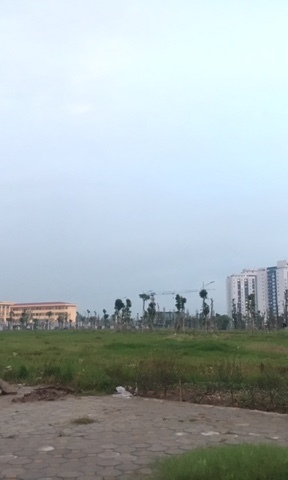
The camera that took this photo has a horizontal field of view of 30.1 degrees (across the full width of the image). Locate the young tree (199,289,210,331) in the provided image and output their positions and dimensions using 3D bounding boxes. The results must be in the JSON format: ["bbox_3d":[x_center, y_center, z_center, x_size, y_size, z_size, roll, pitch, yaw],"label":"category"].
[{"bbox_3d":[9.064,10.556,80.000,1.720,6.340,1.660,0,-9,0],"label":"young tree"}]

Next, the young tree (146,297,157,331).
[{"bbox_3d":[1.185,11.470,82.000,1.450,5.050,1.410,0,-9,0],"label":"young tree"}]

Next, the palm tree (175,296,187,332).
[{"bbox_3d":[5.346,10.692,78.000,1.670,5.530,1.620,0,-9,0],"label":"palm tree"}]

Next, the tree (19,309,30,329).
[{"bbox_3d":[-26.744,17.680,120.000,2.690,4.700,2.600,0,-9,0],"label":"tree"}]

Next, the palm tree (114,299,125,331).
[{"bbox_3d":[-3.747,11.546,82.000,1.840,5.050,1.780,0,-9,0],"label":"palm tree"}]

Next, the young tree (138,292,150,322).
[{"bbox_3d":[0.116,11.222,83.000,1.780,5.730,1.730,0,-9,0],"label":"young tree"}]

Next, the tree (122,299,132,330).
[{"bbox_3d":[-2.399,11.648,83.000,1.240,5.030,1.200,0,-9,0],"label":"tree"}]

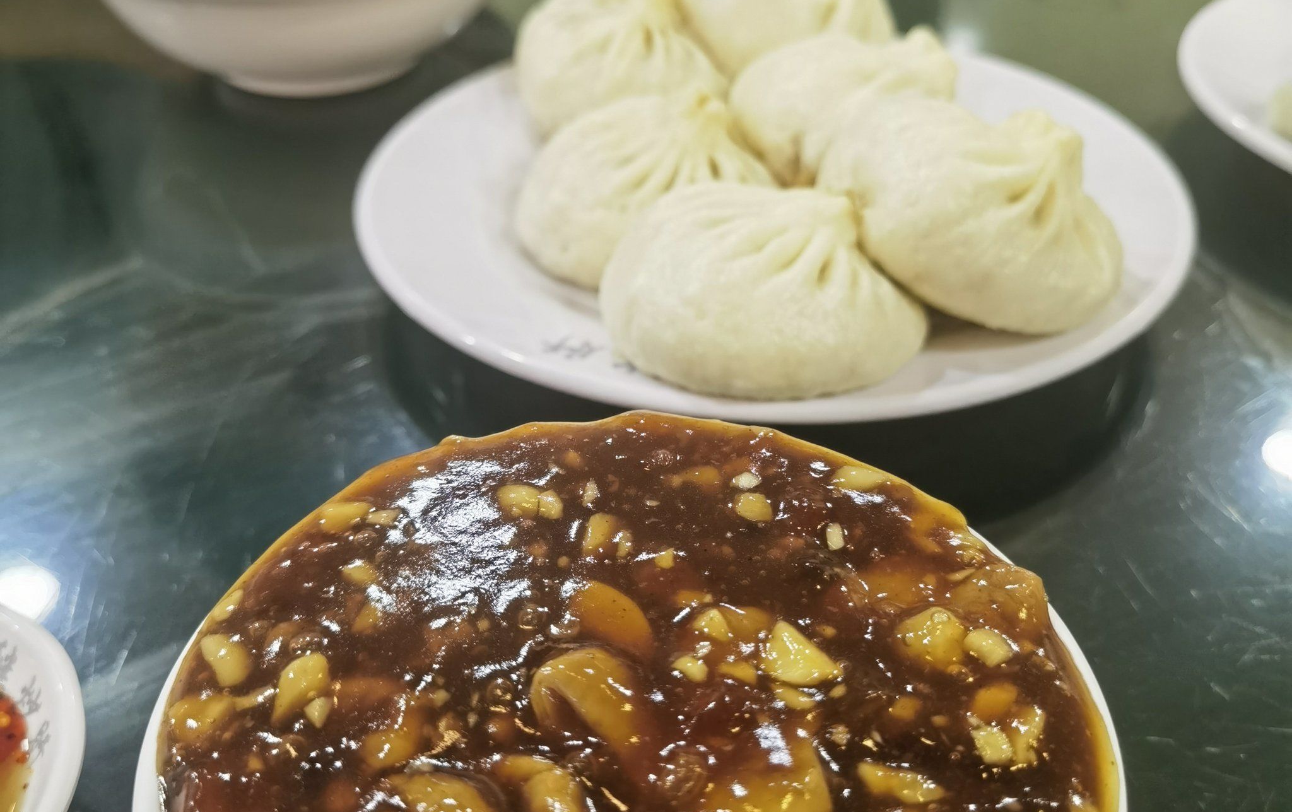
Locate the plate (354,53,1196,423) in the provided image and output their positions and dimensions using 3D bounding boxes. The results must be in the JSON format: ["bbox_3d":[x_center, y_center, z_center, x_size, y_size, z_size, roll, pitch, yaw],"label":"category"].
[{"bbox_3d":[0.030,-0.050,0.338,0.200,0.021,0.200,0,38,0],"label":"plate"}]

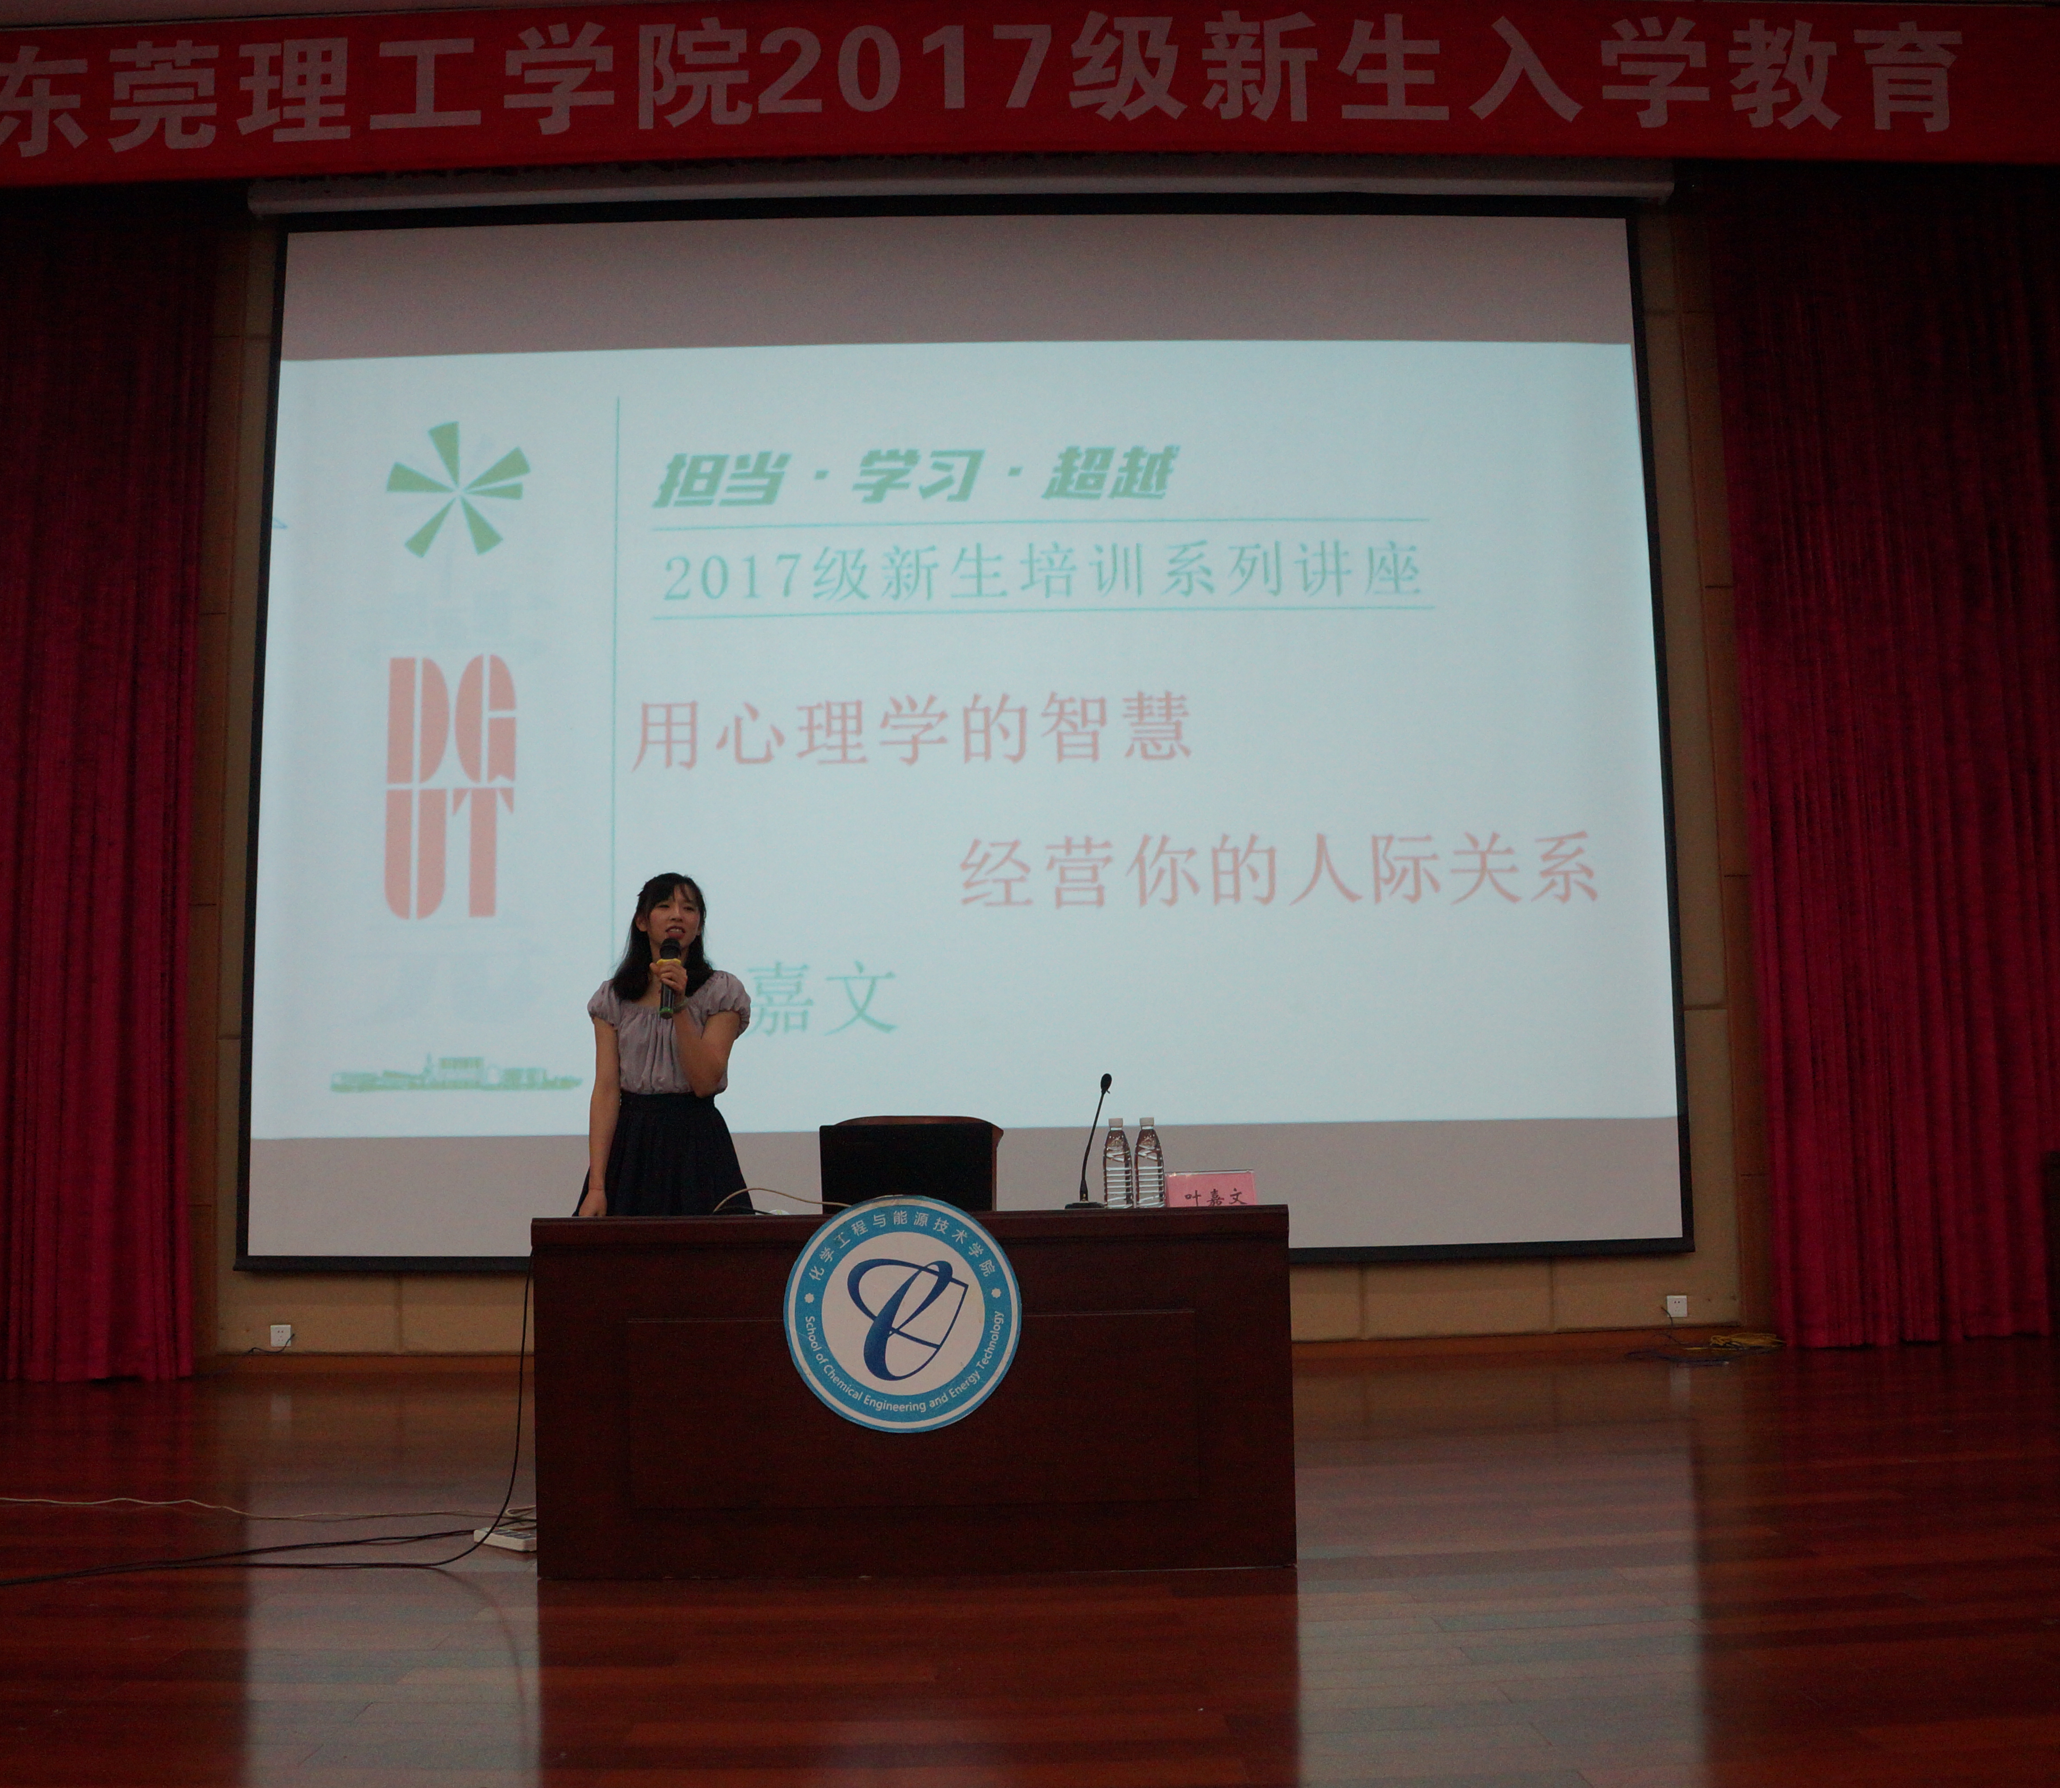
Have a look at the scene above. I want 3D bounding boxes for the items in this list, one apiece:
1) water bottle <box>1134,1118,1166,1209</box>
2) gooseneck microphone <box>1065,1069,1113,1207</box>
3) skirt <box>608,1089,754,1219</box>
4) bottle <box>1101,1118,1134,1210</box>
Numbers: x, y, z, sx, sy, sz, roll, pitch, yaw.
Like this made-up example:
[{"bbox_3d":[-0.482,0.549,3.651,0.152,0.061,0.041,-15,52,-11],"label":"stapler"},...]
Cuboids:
[{"bbox_3d":[0.274,0.623,4.588,0.065,0.222,0.065,-1,-7,0],"label":"water bottle"},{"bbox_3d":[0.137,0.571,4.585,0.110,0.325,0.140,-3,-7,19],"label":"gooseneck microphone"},{"bbox_3d":[-0.936,0.800,5.144,0.560,0.580,0.460,-1,-7,-3],"label":"skirt"},{"bbox_3d":[0.204,0.623,4.588,0.065,0.222,0.065,-1,-7,0],"label":"bottle"}]

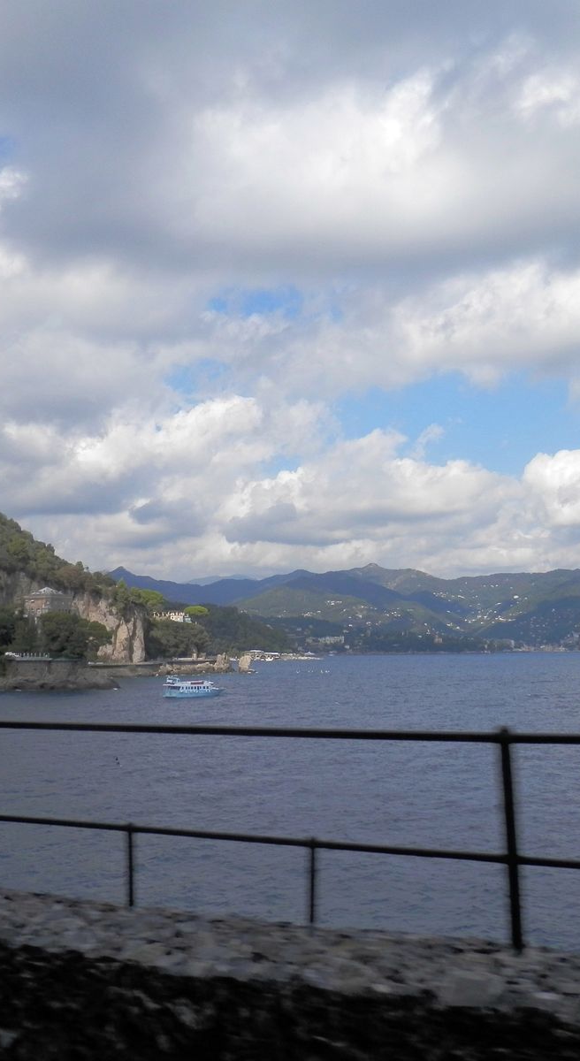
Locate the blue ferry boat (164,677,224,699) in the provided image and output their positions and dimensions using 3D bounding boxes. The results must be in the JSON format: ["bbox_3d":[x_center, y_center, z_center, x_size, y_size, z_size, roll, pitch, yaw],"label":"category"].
[{"bbox_3d":[-28.720,48.780,320.030,6.200,6.190,23.040,-6,-9,43],"label":"blue ferry boat"}]

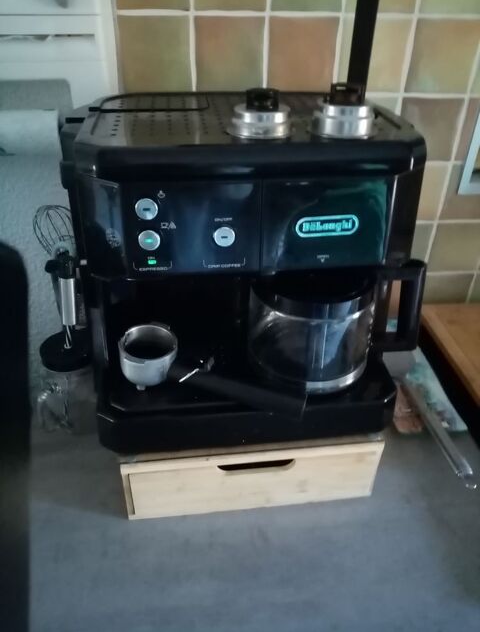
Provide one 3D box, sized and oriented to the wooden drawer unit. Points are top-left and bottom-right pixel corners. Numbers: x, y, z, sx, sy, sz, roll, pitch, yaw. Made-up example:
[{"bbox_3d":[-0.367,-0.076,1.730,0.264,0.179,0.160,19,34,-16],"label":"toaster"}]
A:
[{"bbox_3d":[0.000,0.115,0.706,0.306,0.099,0.310,-3,33,-6],"label":"wooden drawer unit"}]

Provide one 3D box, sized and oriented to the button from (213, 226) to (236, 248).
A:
[{"bbox_3d":[-0.014,-0.073,0.444,0.020,0.020,0.006,-3,33,-6],"label":"button"}]

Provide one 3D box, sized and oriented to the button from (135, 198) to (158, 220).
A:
[{"bbox_3d":[-0.082,-0.093,0.421,0.020,0.020,0.006,-3,33,-6],"label":"button"}]

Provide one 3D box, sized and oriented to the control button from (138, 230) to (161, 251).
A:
[{"bbox_3d":[-0.082,-0.069,0.437,0.020,0.020,0.006,-3,33,-6],"label":"control button"}]

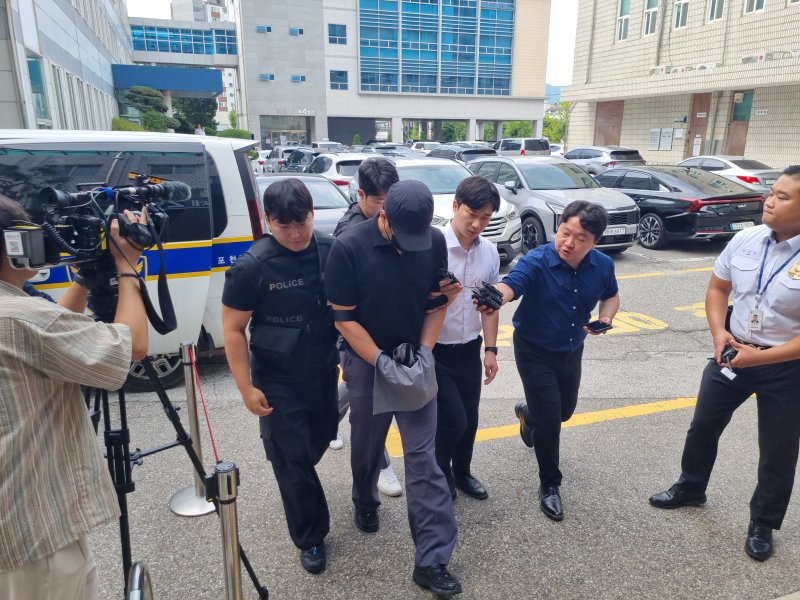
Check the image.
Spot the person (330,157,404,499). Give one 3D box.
[{"bbox_3d":[-0.101,0.156,3.239,0.520,1.770,0.600,-4,16,-16],"label":"person"}]

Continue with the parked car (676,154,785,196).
[{"bbox_3d":[10.500,-4.001,19.786,1.720,1.460,4.450,-5,16,-18],"label":"parked car"}]

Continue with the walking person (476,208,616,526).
[{"bbox_3d":[0.719,0.288,3.036,0.720,1.630,0.800,3,16,10],"label":"walking person"}]

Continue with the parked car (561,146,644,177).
[{"bbox_3d":[8.100,-5.527,25.020,1.860,1.660,4.600,-5,16,-19],"label":"parked car"}]

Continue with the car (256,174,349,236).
[{"bbox_3d":[-1.714,-1.349,9.881,1.840,1.470,4.750,-5,16,-17],"label":"car"}]

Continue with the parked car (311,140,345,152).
[{"bbox_3d":[-5.200,-10.068,41.817,1.850,1.740,4.700,-5,16,-19],"label":"parked car"}]

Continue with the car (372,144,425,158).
[{"bbox_3d":[-0.390,-6.414,27.797,1.850,1.520,4.700,-5,16,-17],"label":"car"}]

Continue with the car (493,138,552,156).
[{"bbox_3d":[7.042,-8.826,36.147,1.950,1.780,4.850,-5,16,-18],"label":"car"}]

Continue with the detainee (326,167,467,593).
[{"bbox_3d":[-0.030,0.358,2.641,0.570,1.710,0.600,-4,15,-15],"label":"detainee"}]

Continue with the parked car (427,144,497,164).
[{"bbox_3d":[1.950,-4.915,22.699,1.870,1.690,4.700,-5,16,-19],"label":"parked car"}]

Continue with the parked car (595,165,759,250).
[{"bbox_3d":[5.030,-2.073,12.539,1.875,1.460,5.000,-5,16,-19],"label":"parked car"}]

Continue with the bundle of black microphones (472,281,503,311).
[{"bbox_3d":[0.369,-0.019,2.537,0.120,0.110,0.110,-10,19,-34],"label":"bundle of black microphones"}]

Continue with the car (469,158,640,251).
[{"bbox_3d":[2.589,-1.931,11.623,1.900,1.700,4.810,-5,16,-17],"label":"car"}]

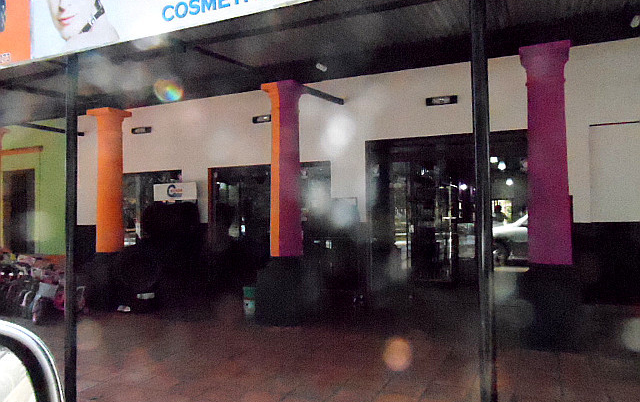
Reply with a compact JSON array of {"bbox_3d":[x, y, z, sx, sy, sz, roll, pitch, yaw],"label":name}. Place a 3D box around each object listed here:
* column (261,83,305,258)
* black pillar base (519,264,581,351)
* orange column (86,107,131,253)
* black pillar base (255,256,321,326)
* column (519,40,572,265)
[{"bbox_3d":[-0.431,-0.386,5.706,0.456,2.170,0.456,-2,-2,23],"label":"column"},{"bbox_3d":[2.342,1.034,4.500,0.559,0.819,0.559,-2,-2,23],"label":"black pillar base"},{"bbox_3d":[-3.260,-0.311,6.896,0.456,2.170,0.456,-2,-2,23],"label":"orange column"},{"bbox_3d":[-0.412,1.107,5.659,0.559,0.819,0.559,-2,-2,23],"label":"black pillar base"},{"bbox_3d":[2.323,-0.460,4.548,0.456,2.170,0.456,-2,-2,23],"label":"column"}]

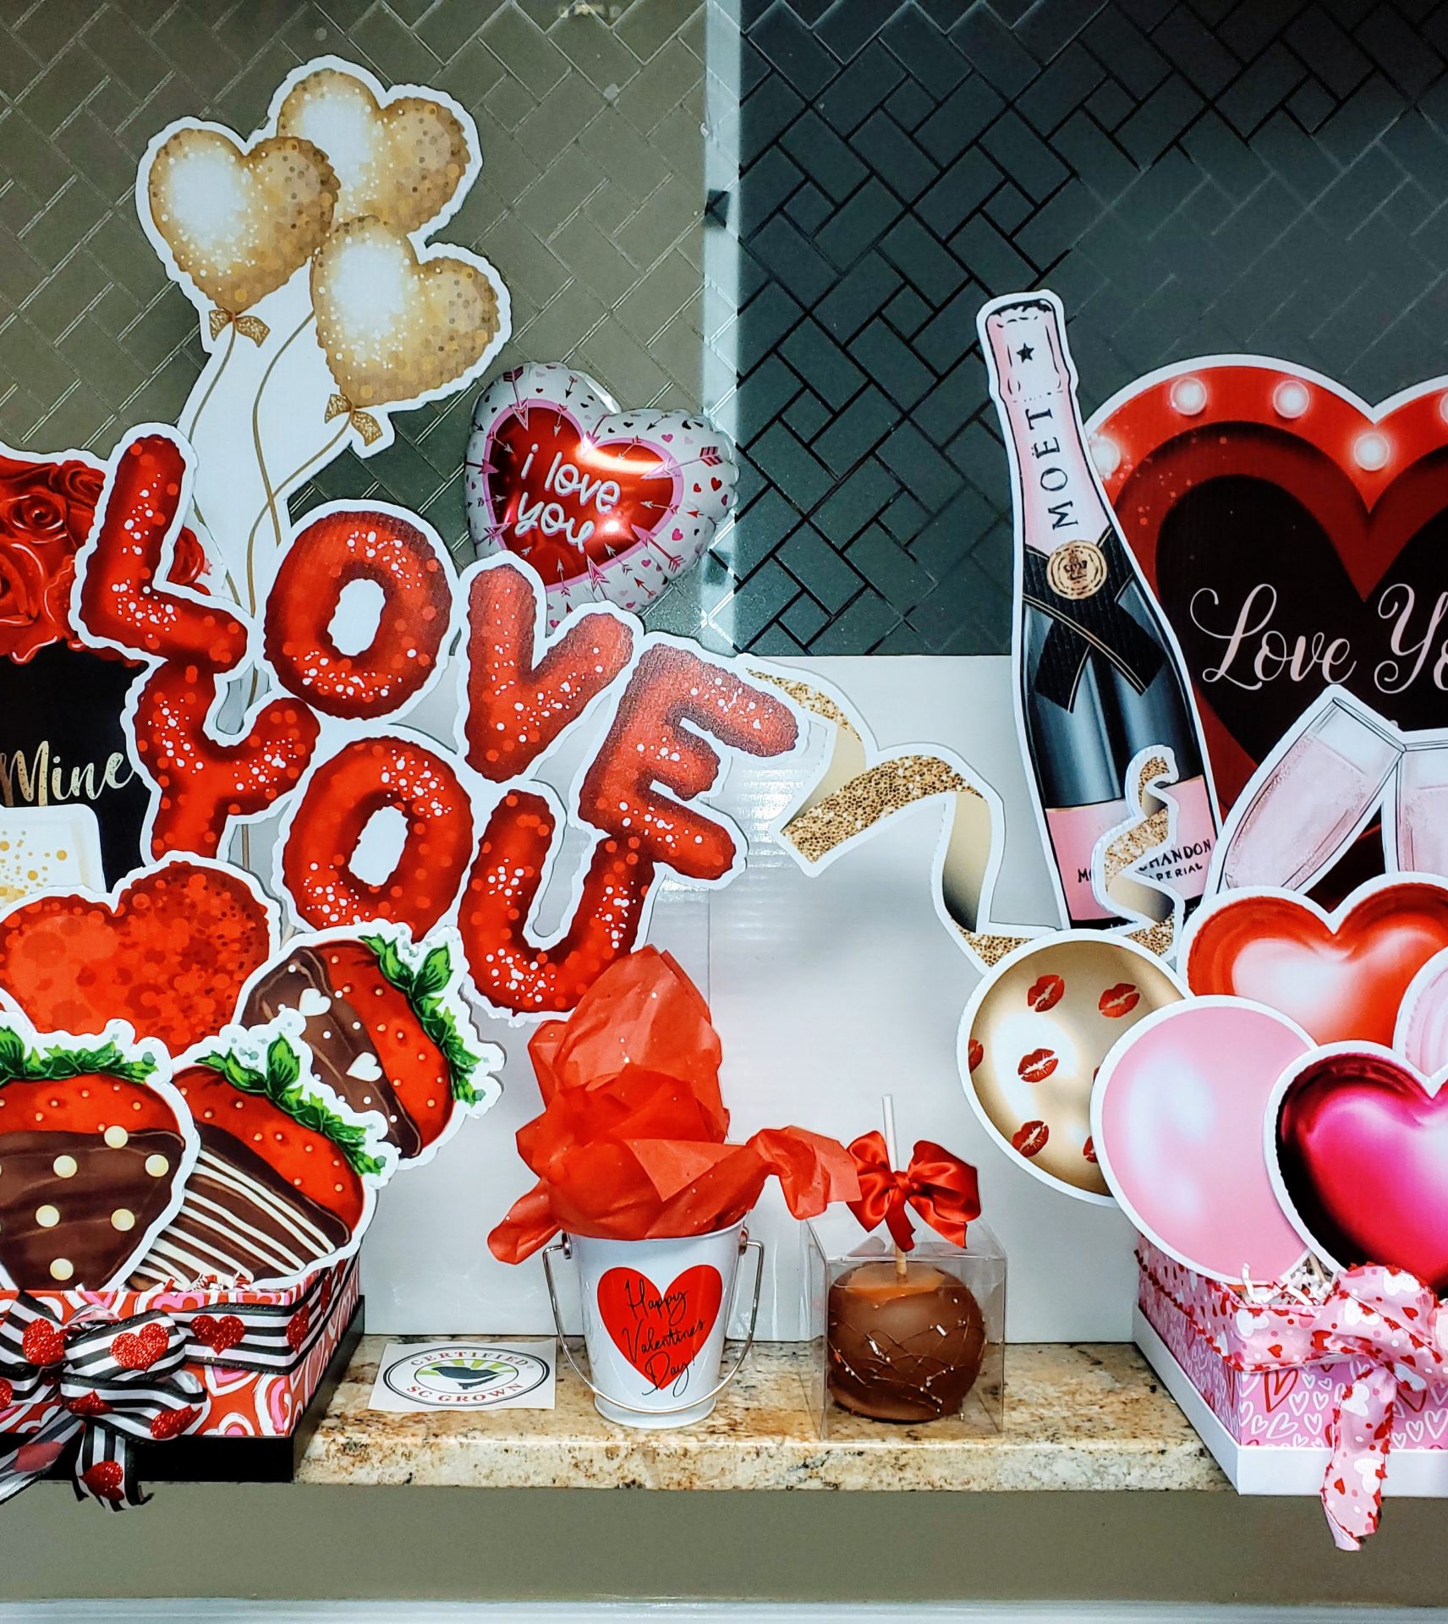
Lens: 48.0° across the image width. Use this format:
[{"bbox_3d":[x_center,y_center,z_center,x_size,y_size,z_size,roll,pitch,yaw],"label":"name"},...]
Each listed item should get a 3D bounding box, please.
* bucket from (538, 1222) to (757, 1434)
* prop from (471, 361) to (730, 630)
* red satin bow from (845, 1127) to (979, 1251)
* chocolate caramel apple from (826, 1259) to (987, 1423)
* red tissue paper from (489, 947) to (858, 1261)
[{"bbox_3d":[-0.042,0.293,0.951,0.126,0.110,0.110,0,3,-2],"label":"bucket"},{"bbox_3d":[-0.089,-0.181,1.000,0.172,0.170,0.060,22,2,3],"label":"prop"},{"bbox_3d":[0.109,0.221,0.948,0.078,0.067,0.045,0,4,-3],"label":"red satin bow"},{"bbox_3d":[0.109,0.304,0.962,0.093,0.087,0.093,0,3,0],"label":"chocolate caramel apple"},{"bbox_3d":[-0.030,0.169,0.939,0.205,0.172,0.130,0,3,0],"label":"red tissue paper"}]

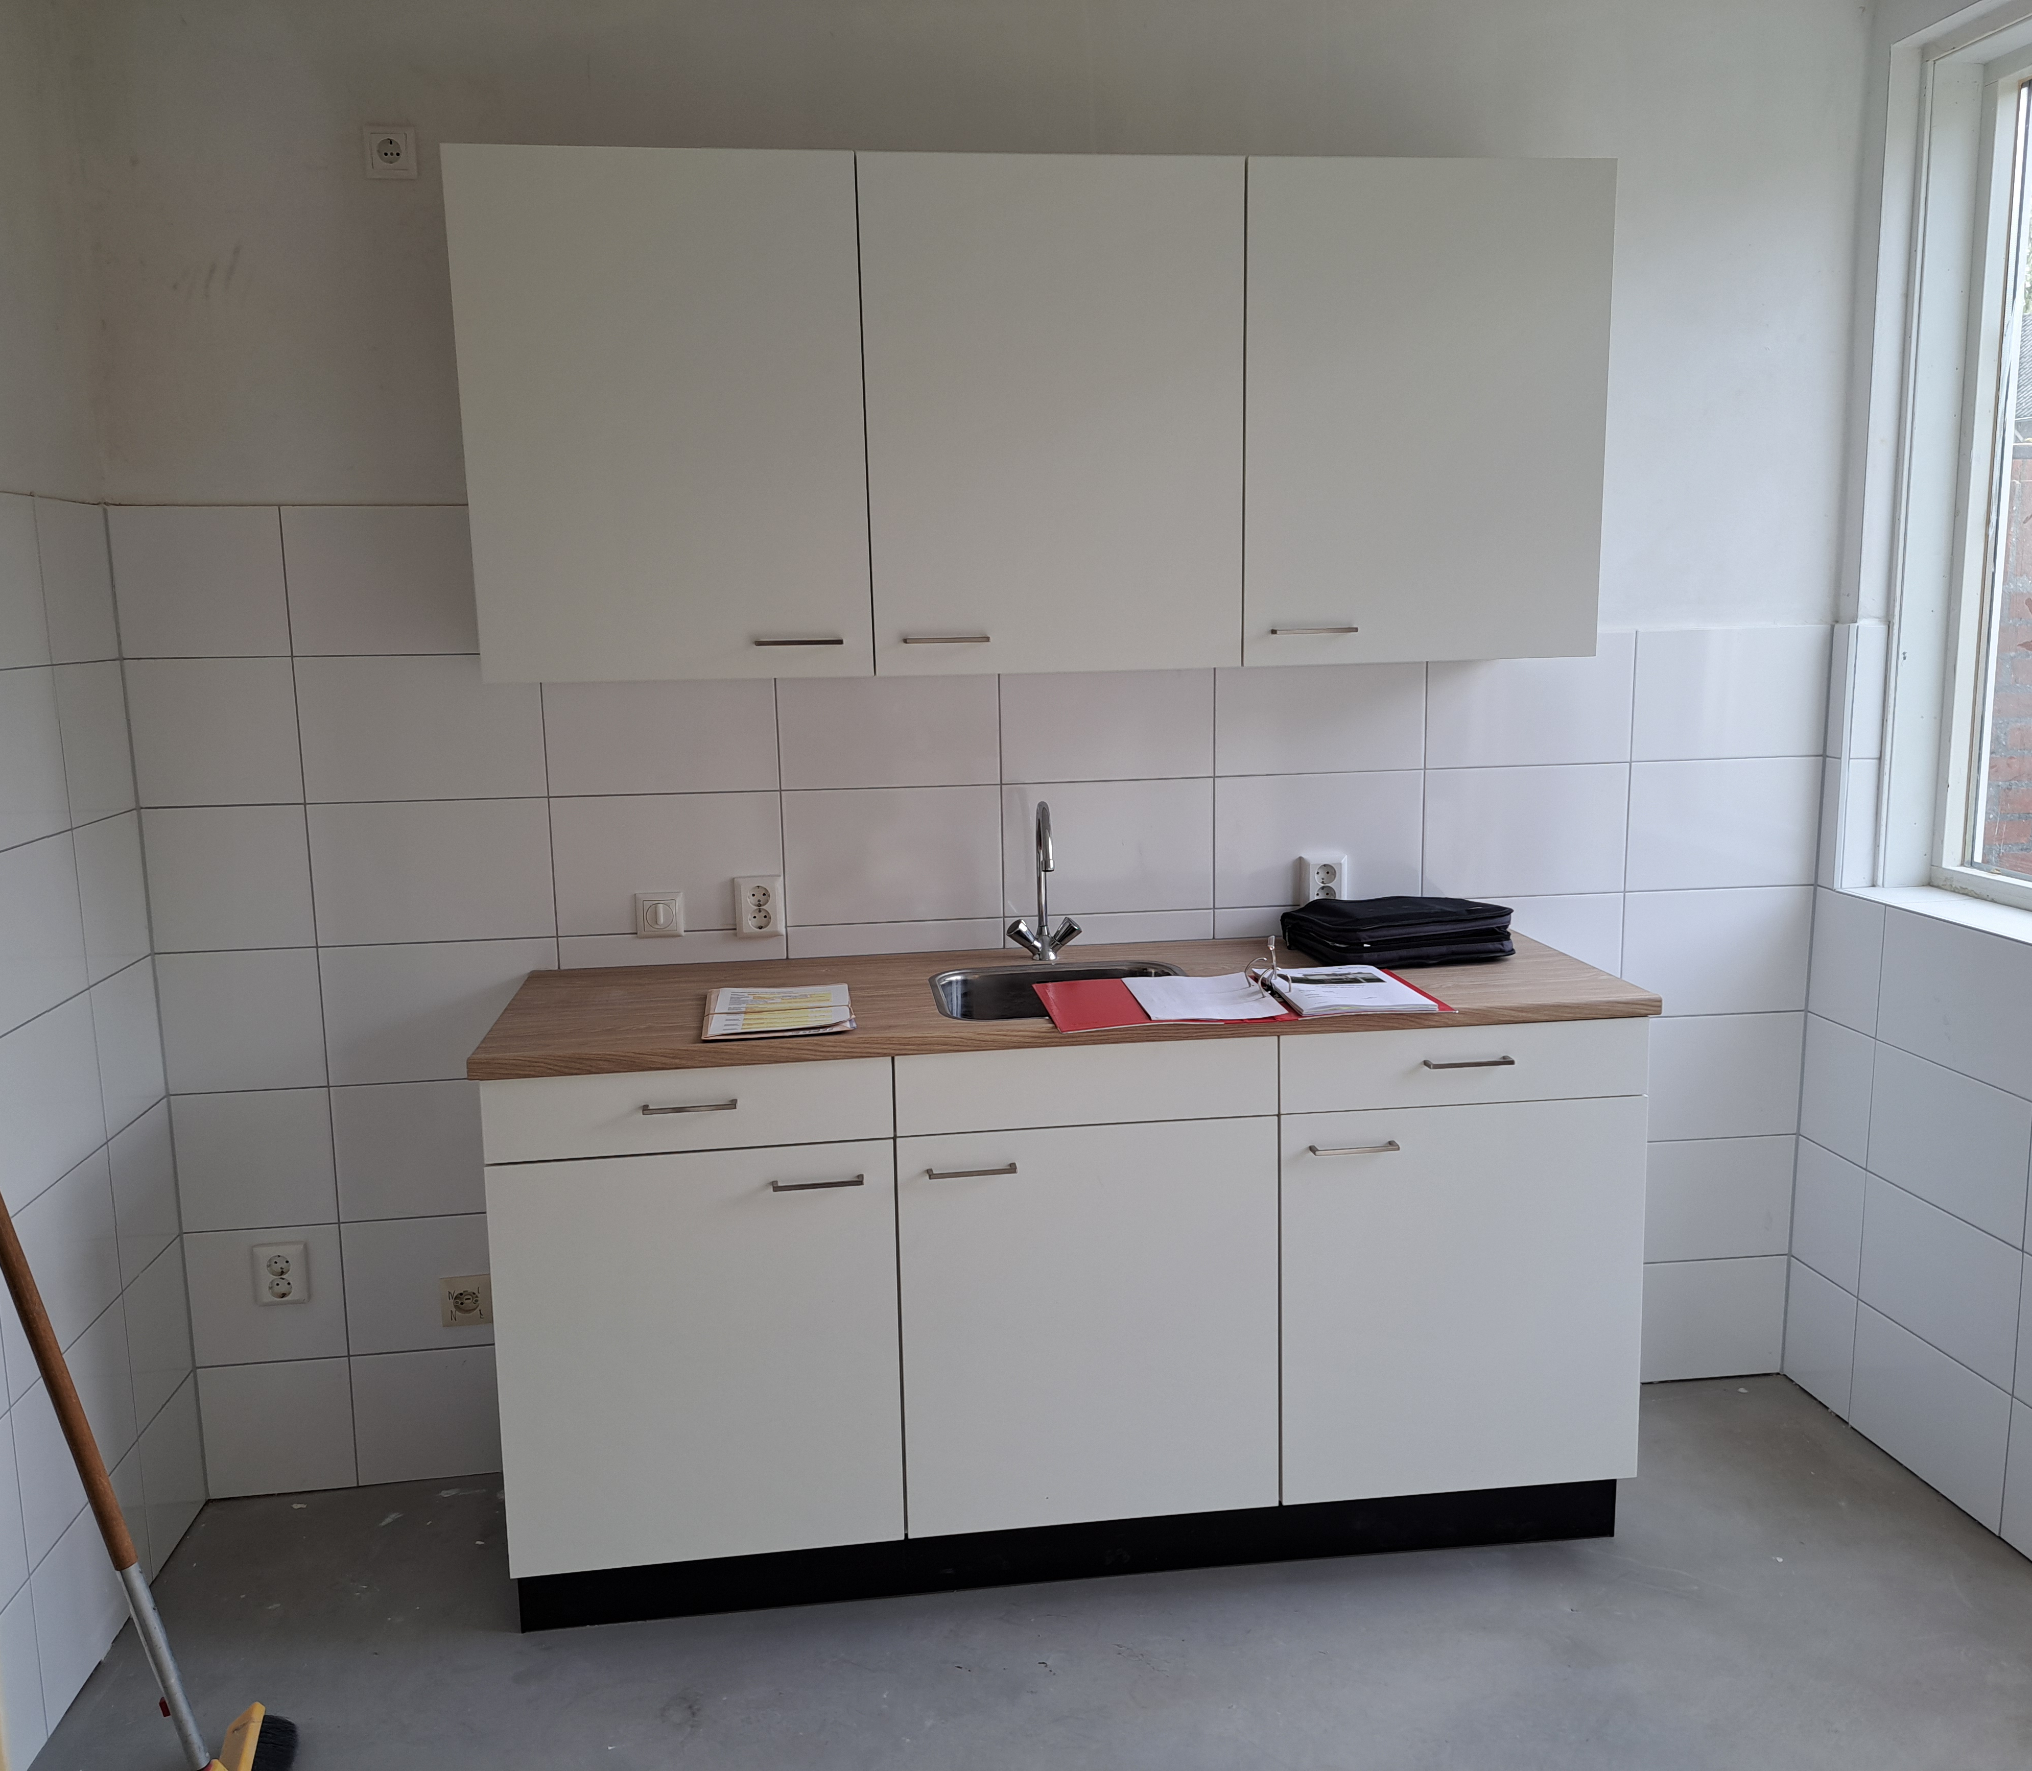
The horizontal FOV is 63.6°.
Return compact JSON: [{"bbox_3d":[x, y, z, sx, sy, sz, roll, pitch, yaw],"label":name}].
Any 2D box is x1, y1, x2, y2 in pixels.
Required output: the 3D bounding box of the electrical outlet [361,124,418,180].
[{"bbox_3d":[-1.025,-1.201,2.682,0.080,0.080,0.015,-2,10,-7],"label":"electrical outlet"}]

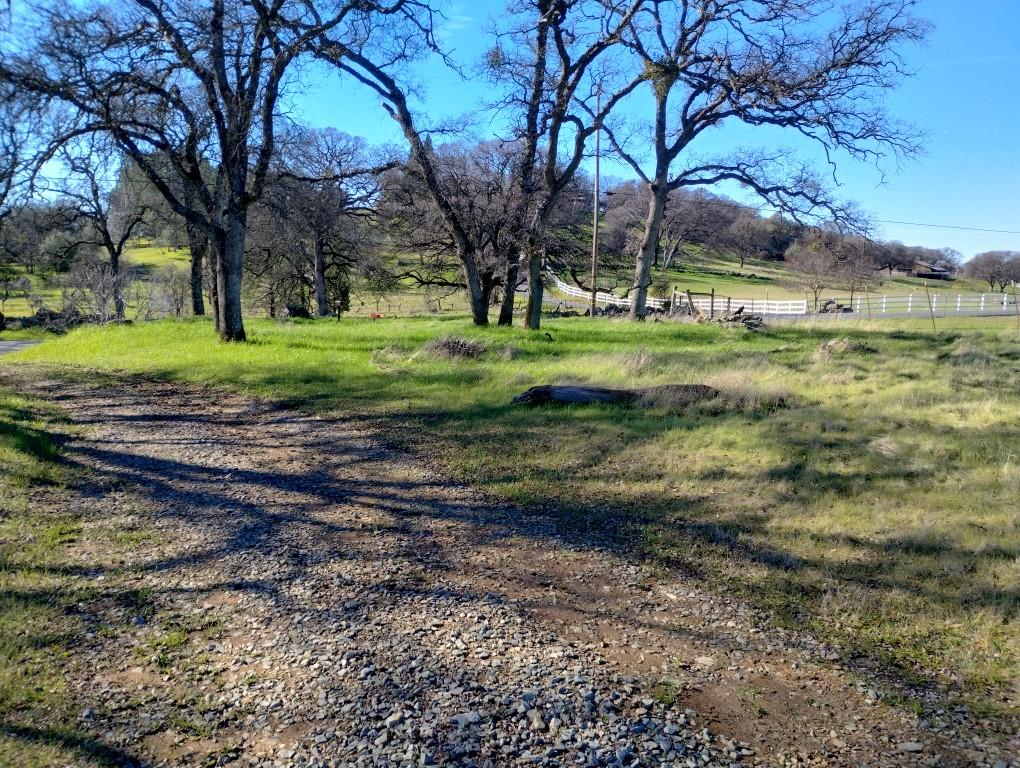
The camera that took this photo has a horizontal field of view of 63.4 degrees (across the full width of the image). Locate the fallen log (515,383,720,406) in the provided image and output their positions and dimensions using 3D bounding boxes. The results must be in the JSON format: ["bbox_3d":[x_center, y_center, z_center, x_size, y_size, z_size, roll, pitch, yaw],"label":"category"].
[{"bbox_3d":[1.405,0.153,11.000,2.750,0.330,0.400,0,7,0],"label":"fallen log"}]

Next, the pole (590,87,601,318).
[{"bbox_3d":[3.903,-8.140,37.361,0.280,10.380,0.280,1,7,0],"label":"pole"}]

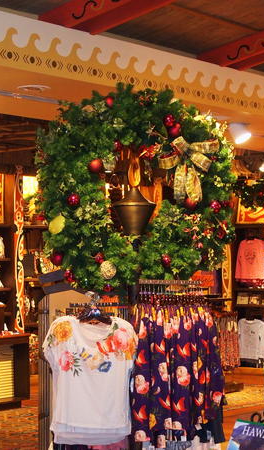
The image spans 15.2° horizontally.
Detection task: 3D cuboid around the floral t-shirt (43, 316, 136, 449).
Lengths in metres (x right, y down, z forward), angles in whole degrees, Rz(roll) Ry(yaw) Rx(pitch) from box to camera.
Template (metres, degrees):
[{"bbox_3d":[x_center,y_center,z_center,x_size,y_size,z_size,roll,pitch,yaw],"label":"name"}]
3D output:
[{"bbox_3d":[-0.231,0.860,5.500,0.500,0.690,0.150,0,-2,7],"label":"floral t-shirt"}]

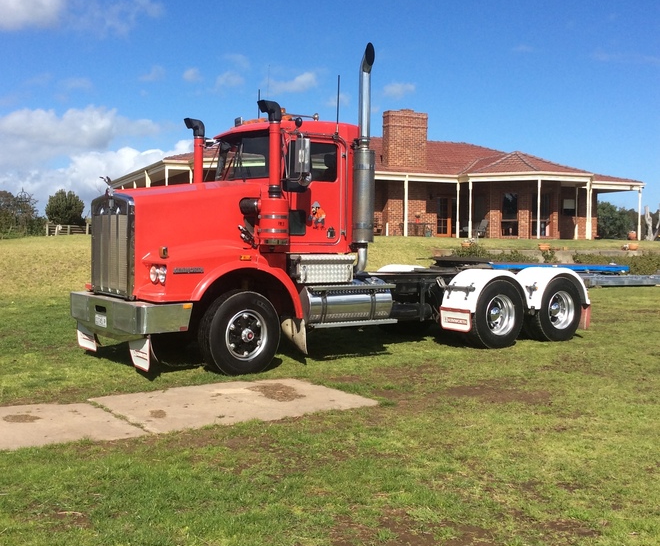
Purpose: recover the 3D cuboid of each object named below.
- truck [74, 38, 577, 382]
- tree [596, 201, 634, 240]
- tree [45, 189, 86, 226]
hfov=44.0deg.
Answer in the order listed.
[{"bbox_3d":[0.391,-1.000,12.308,7.883,4.250,2.631,-2,4,-35],"label":"truck"},{"bbox_3d":[19.876,-3.703,57.000,2.800,2.800,2.700,0,3,0],"label":"tree"},{"bbox_3d":[-27.231,-6.229,84.000,4.200,4.700,4.100,0,3,0],"label":"tree"}]

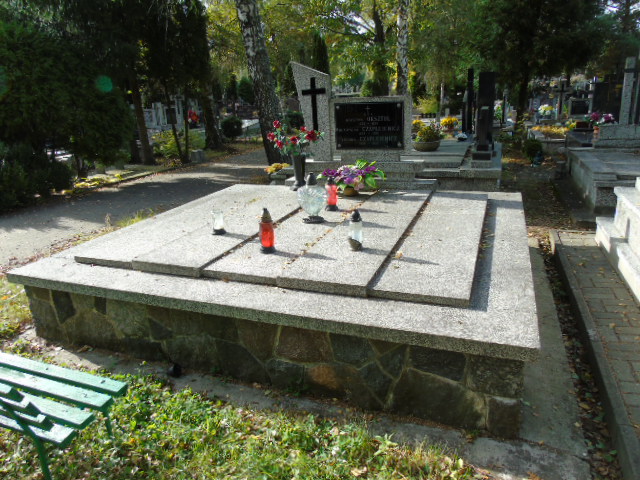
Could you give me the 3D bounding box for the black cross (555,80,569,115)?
[{"bbox_3d":[6.030,-3.526,11.518,0.313,0.835,0.070,4,19,21],"label":"black cross"}]

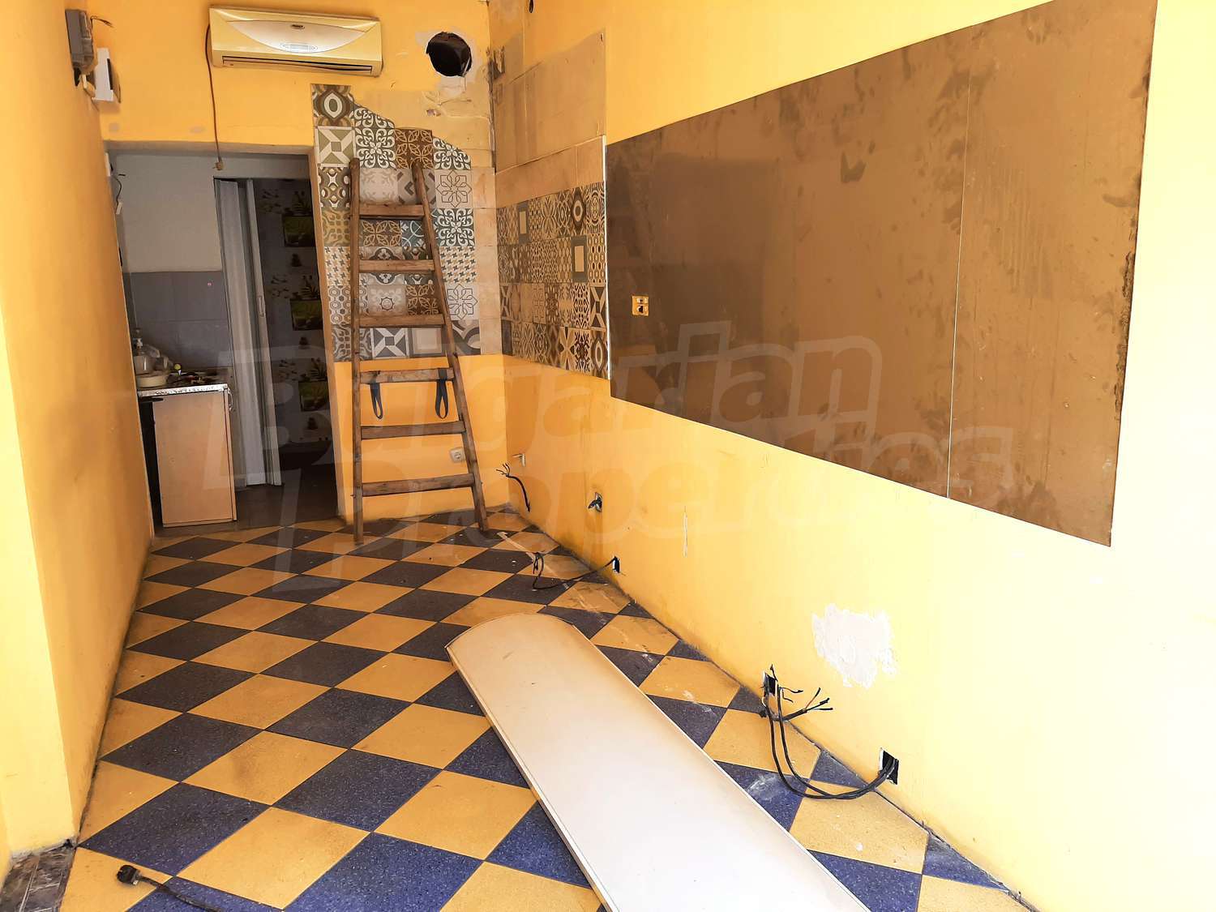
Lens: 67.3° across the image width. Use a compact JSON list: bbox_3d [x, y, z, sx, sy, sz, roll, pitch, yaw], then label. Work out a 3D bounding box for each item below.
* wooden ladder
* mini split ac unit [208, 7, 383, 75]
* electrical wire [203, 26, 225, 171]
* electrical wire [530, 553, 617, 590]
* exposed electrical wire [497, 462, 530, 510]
[{"bbox_3d":[-1.048,-0.555,4.729,0.665,1.930,0.085,-5,1,-22],"label":"wooden ladder"},{"bbox_3d":[-1.495,-1.990,4.422,0.777,0.254,0.185,-6,13,-21],"label":"mini split ac unit"},{"bbox_3d":[-1.896,-1.710,4.382,0.045,0.661,0.040,-6,13,-21],"label":"electrical wire"},{"bbox_3d":[-0.151,0.485,3.856,0.327,0.148,0.198,-6,13,-21],"label":"electrical wire"},{"bbox_3d":[-0.508,0.173,4.888,0.155,0.270,0.090,-5,11,-22],"label":"exposed electrical wire"}]

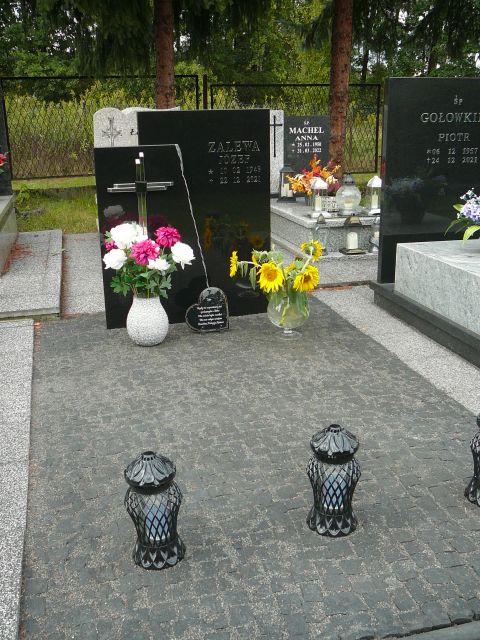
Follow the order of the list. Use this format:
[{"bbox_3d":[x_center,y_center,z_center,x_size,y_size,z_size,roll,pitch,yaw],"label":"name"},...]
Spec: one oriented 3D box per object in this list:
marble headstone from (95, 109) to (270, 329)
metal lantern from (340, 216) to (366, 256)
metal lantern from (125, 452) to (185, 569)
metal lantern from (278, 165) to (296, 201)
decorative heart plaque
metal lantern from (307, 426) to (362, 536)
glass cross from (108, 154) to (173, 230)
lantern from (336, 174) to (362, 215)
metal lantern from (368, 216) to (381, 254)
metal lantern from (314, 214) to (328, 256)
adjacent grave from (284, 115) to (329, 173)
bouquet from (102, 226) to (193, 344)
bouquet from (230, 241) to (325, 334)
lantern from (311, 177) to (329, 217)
[{"bbox_3d":[-0.352,-0.650,4.168,1.107,1.330,0.140,-5,19,-12],"label":"marble headstone"},{"bbox_3d":[0.834,-0.627,4.720,0.193,0.276,0.183,-5,17,-14],"label":"metal lantern"},{"bbox_3d":[-0.259,0.579,1.978,0.170,0.382,0.170,-6,19,-15],"label":"metal lantern"},{"bbox_3d":[0.457,-1.327,6.274,0.155,0.324,0.155,-6,19,-15],"label":"metal lantern"},{"bbox_3d":[-0.188,-0.061,3.700,0.233,0.242,0.040,-5,7,-14],"label":"decorative heart plaque"},{"bbox_3d":[0.282,0.467,1.940,0.160,0.318,0.160,-1,16,0],"label":"metal lantern"},{"bbox_3d":[-0.592,-0.722,3.965,0.405,0.581,0.045,-5,19,-12],"label":"glass cross"},{"bbox_3d":[0.926,-1.062,5.460,0.207,0.317,0.207,-1,18,0],"label":"lantern"},{"bbox_3d":[1.138,-0.694,5.246,0.182,0.274,0.182,-6,19,-15],"label":"metal lantern"},{"bbox_3d":[0.594,-0.617,4.700,0.100,0.295,0.110,-5,17,-14],"label":"metal lantern"},{"bbox_3d":[0.661,-1.649,6.468,0.479,0.736,0.090,-6,19,-15],"label":"adjacent grave"},{"bbox_3d":[-0.483,-0.188,3.500,0.478,0.649,0.406,-5,17,-14],"label":"bouquet"},{"bbox_3d":[0.196,-0.167,3.550,0.518,0.502,0.388,-5,17,-14],"label":"bouquet"},{"bbox_3d":[0.610,-0.923,4.850,0.143,0.297,0.143,-5,17,-14],"label":"lantern"}]

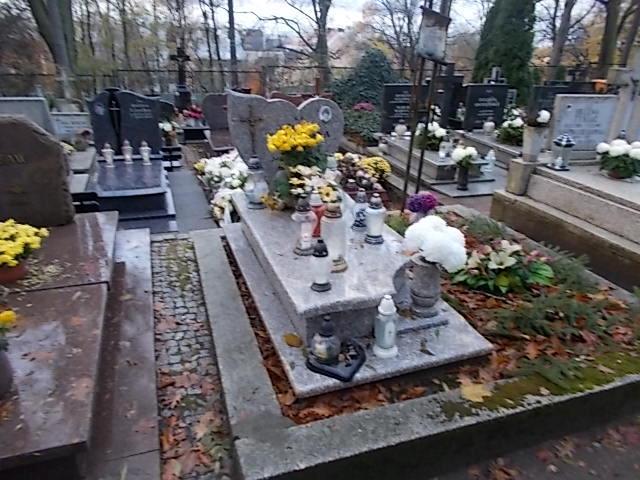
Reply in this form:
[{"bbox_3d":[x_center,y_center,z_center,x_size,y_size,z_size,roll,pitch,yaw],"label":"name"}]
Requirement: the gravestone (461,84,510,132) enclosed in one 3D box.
[{"bbox_3d":[2.455,-1.991,7.195,0.715,0.641,0.120,-7,25,-17],"label":"gravestone"}]

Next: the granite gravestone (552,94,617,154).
[{"bbox_3d":[2.683,-1.145,4.835,0.600,0.587,0.100,-4,23,-9],"label":"granite gravestone"}]

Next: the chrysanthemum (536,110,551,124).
[{"bbox_3d":[2.139,-1.163,4.577,0.130,0.116,0.130,-5,24,-11],"label":"chrysanthemum"}]

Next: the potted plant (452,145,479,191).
[{"bbox_3d":[1.534,-0.750,5.020,0.250,0.440,0.230,-9,24,-17],"label":"potted plant"}]

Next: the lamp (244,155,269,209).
[{"bbox_3d":[-0.463,-0.429,3.537,0.155,0.365,0.155,-9,24,-17],"label":"lamp"}]

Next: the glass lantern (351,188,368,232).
[{"bbox_3d":[0.251,-0.188,3.035,0.102,0.267,0.102,1,23,0],"label":"glass lantern"}]

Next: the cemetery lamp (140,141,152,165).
[{"bbox_3d":[-1.731,-0.865,4.779,0.097,0.231,0.097,-7,25,-17],"label":"cemetery lamp"}]

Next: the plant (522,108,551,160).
[{"bbox_3d":[1.838,-0.894,4.134,0.220,0.420,0.200,-9,24,-17],"label":"plant"}]

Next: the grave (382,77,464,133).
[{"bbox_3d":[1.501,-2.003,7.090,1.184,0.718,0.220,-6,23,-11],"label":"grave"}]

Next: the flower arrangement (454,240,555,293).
[{"bbox_3d":[1.142,0.163,3.037,0.642,0.225,0.398,-7,25,-17],"label":"flower arrangement"}]

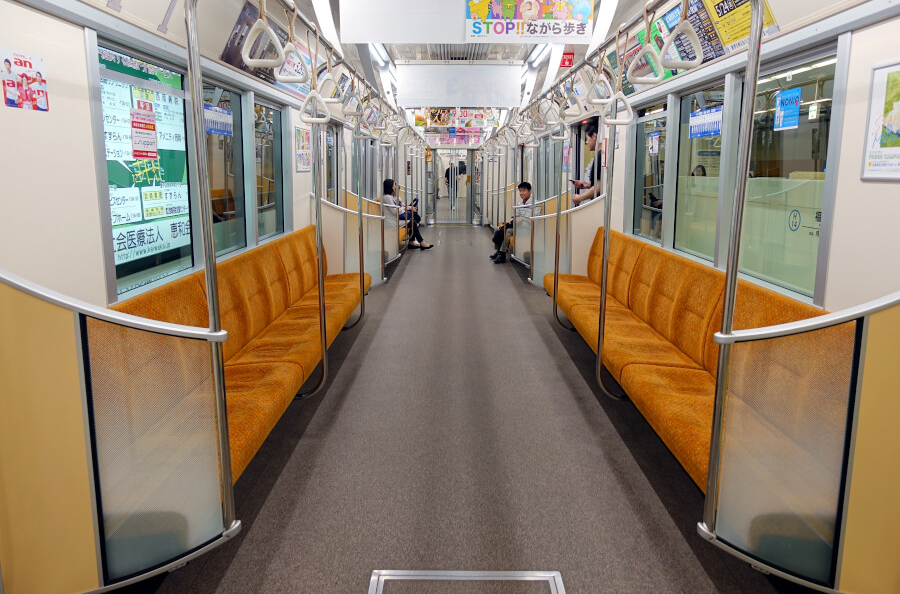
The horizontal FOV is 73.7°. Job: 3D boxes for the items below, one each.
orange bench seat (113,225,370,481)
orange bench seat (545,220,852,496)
[{"bbox_3d":[-1.079,0.037,3.866,0.580,0.620,4.050,0,12,0],"label":"orange bench seat"},{"bbox_3d":[1.196,0.039,3.860,0.580,0.620,4.050,0,12,0],"label":"orange bench seat"}]

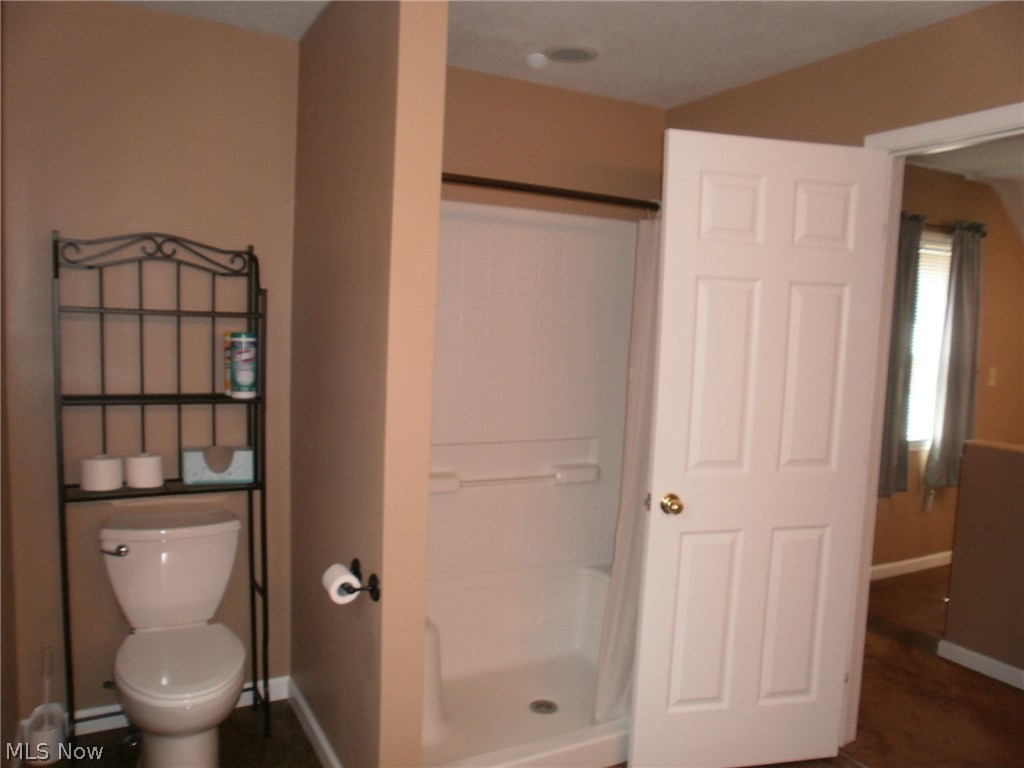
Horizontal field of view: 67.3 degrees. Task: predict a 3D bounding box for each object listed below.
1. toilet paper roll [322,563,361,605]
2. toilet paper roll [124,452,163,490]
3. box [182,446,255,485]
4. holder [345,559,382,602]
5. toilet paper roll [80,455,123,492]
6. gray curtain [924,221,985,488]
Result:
[{"bbox_3d":[-0.456,0.535,2.053,0.080,0.080,0.100,-1,7,-28],"label":"toilet paper roll"},{"bbox_3d":[-1.188,0.277,2.489,0.107,0.100,0.107,-1,7,-28],"label":"toilet paper roll"},{"bbox_3d":[-0.984,0.270,2.589,0.215,0.108,0.115,0,6,-22],"label":"box"},{"bbox_3d":[-0.432,0.530,2.065,0.080,0.070,0.230,-1,7,-28],"label":"holder"},{"bbox_3d":[-1.298,0.278,2.433,0.112,0.100,0.112,-1,7,-28],"label":"toilet paper roll"},{"bbox_3d":[2.592,-0.156,4.487,0.400,1.530,0.090,-1,7,-28],"label":"gray curtain"}]

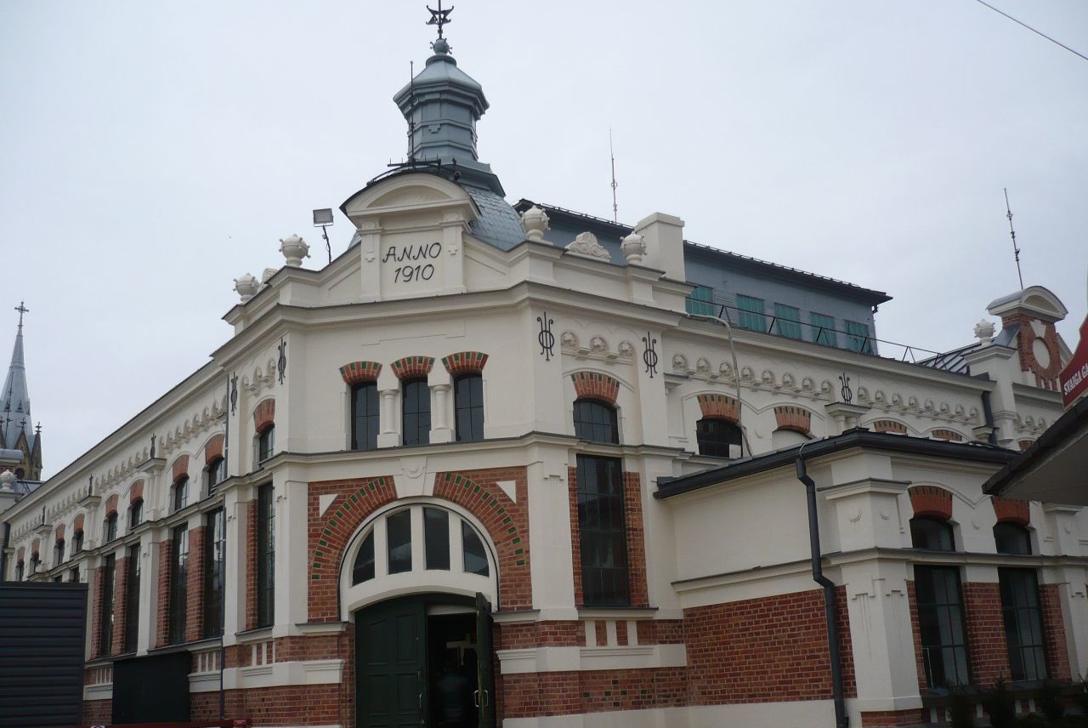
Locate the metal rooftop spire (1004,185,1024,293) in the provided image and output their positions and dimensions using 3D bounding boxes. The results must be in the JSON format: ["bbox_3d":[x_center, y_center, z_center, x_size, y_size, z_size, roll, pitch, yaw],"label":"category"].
[{"bbox_3d":[12.049,-3.216,28.256,0.140,2.927,0.140,10,-21,-38],"label":"metal rooftop spire"}]

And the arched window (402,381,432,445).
[{"bbox_3d":[-1.953,0.747,16.888,0.500,1.120,0.150,-5,-16,8],"label":"arched window"}]

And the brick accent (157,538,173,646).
[{"bbox_3d":[-7.316,4.428,21.260,0.130,2.040,0.460,9,-20,-35],"label":"brick accent"}]

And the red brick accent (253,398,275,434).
[{"bbox_3d":[-4.509,0.828,18.199,0.223,0.405,1.012,9,-20,-35],"label":"red brick accent"}]

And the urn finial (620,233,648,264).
[{"bbox_3d":[1.564,-1.945,18.980,0.460,0.640,0.460,-3,-16,-1],"label":"urn finial"}]

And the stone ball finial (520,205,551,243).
[{"bbox_3d":[-0.142,-2.230,17.761,0.486,0.729,0.486,-3,-17,-1],"label":"stone ball finial"}]

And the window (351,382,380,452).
[{"bbox_3d":[-2.783,0.842,17.295,0.495,1.145,0.150,-5,-16,5],"label":"window"}]

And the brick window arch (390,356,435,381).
[{"bbox_3d":[-2.007,0.084,17.184,0.719,0.334,0.304,-5,-17,8],"label":"brick window arch"}]

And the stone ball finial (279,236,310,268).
[{"bbox_3d":[-4.153,-1.823,18.332,0.510,0.720,0.510,9,-20,-35],"label":"stone ball finial"}]

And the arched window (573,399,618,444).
[{"bbox_3d":[0.778,0.876,17.241,0.950,0.780,0.160,9,-20,-35],"label":"arched window"}]

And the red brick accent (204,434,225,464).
[{"bbox_3d":[-6.043,1.612,20.409,0.160,0.490,0.980,9,-20,-35],"label":"red brick accent"}]

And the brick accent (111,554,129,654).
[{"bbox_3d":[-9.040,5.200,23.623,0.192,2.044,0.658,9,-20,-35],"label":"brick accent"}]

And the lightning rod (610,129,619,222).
[{"bbox_3d":[2.394,-6.463,38.417,0.200,3.900,0.200,9,-20,-35],"label":"lightning rod"}]

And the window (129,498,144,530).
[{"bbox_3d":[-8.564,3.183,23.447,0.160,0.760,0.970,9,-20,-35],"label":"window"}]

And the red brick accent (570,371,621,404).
[{"bbox_3d":[0.776,0.391,17.241,0.960,0.480,0.160,9,-20,-35],"label":"red brick accent"}]

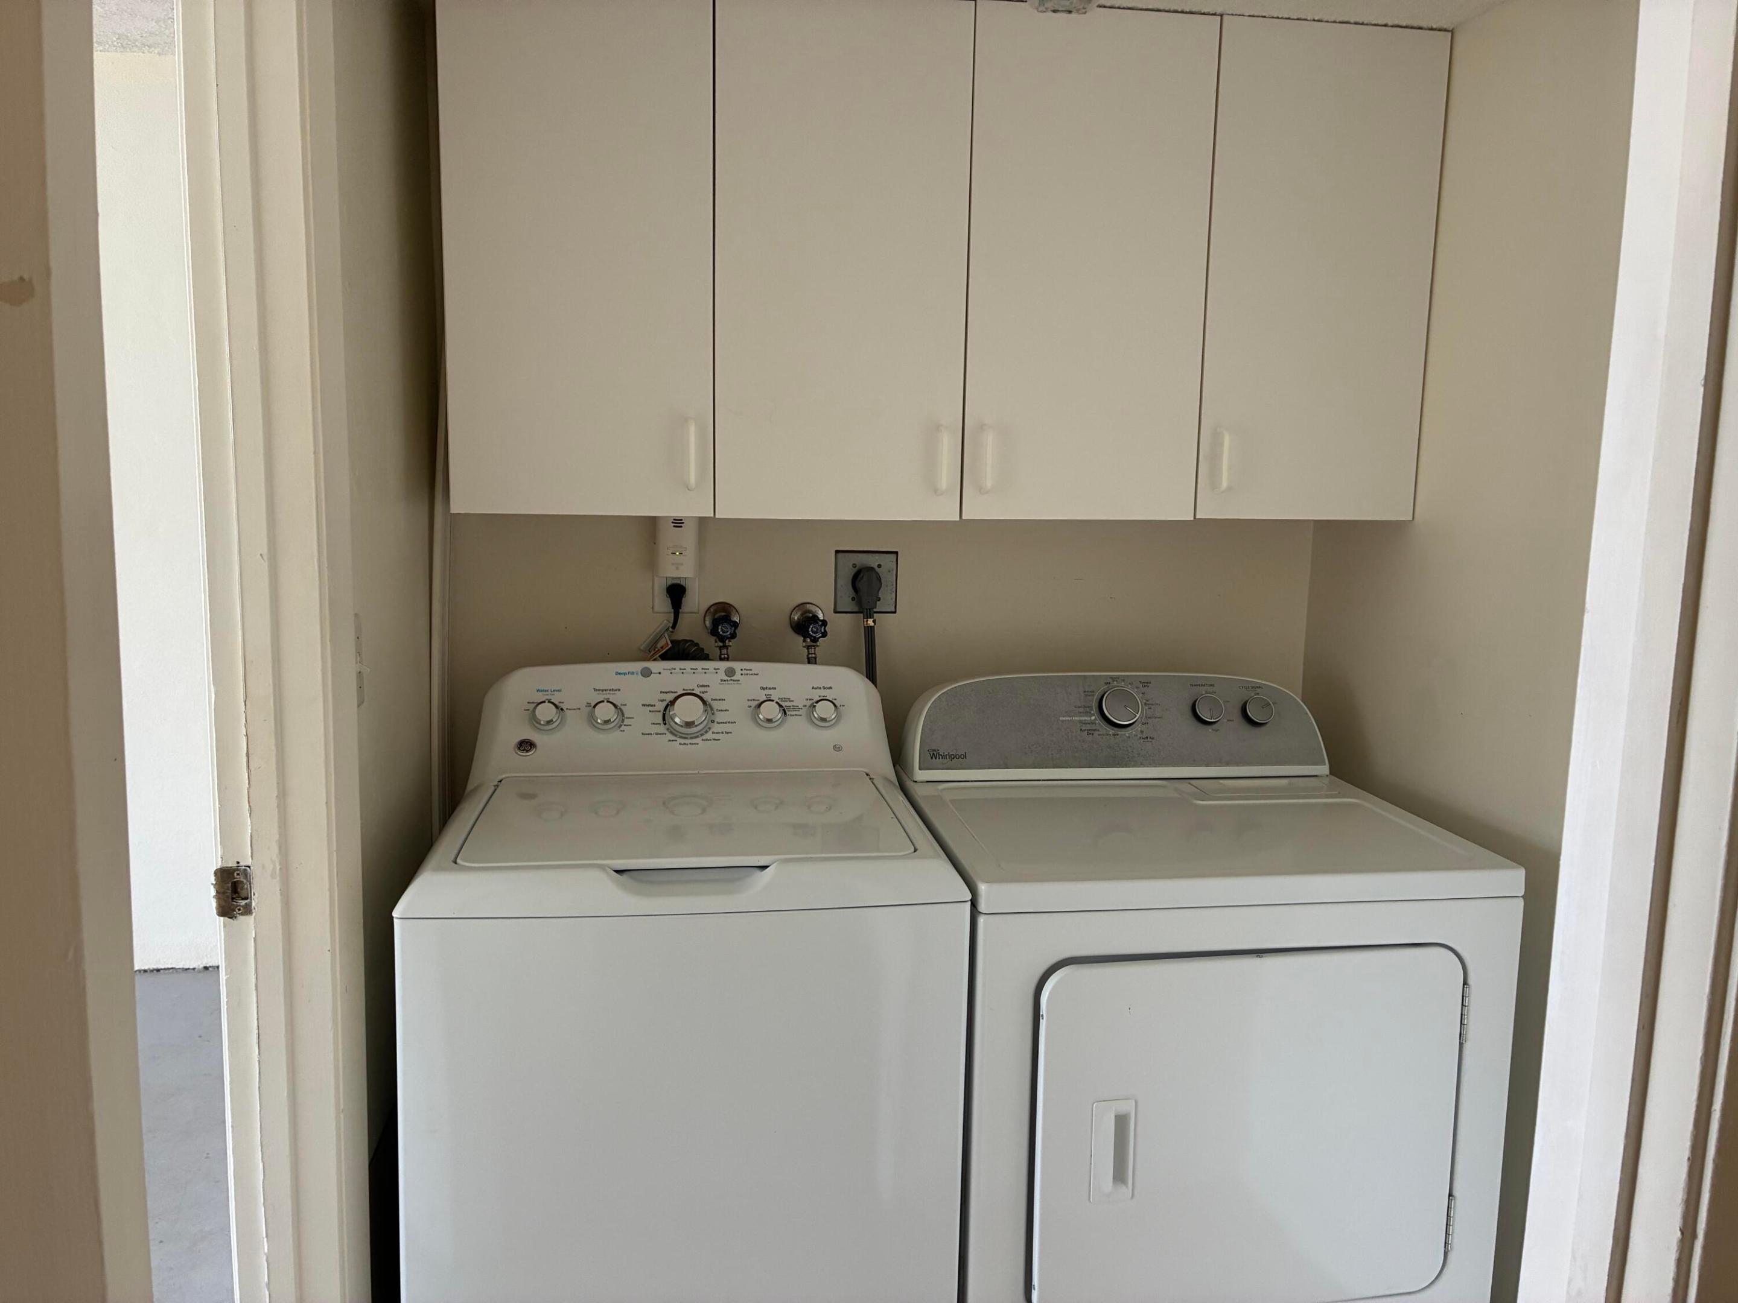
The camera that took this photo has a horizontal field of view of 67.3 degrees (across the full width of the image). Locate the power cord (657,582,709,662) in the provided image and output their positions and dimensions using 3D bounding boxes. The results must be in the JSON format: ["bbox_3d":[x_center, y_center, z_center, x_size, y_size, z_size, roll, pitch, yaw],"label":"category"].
[{"bbox_3d":[-0.322,-0.054,2.271,0.089,0.136,0.075,-1,9,-9],"label":"power cord"}]

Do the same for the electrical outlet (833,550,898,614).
[{"bbox_3d":[-0.005,-0.124,2.345,0.117,0.115,0.015,-1,9,-9],"label":"electrical outlet"}]

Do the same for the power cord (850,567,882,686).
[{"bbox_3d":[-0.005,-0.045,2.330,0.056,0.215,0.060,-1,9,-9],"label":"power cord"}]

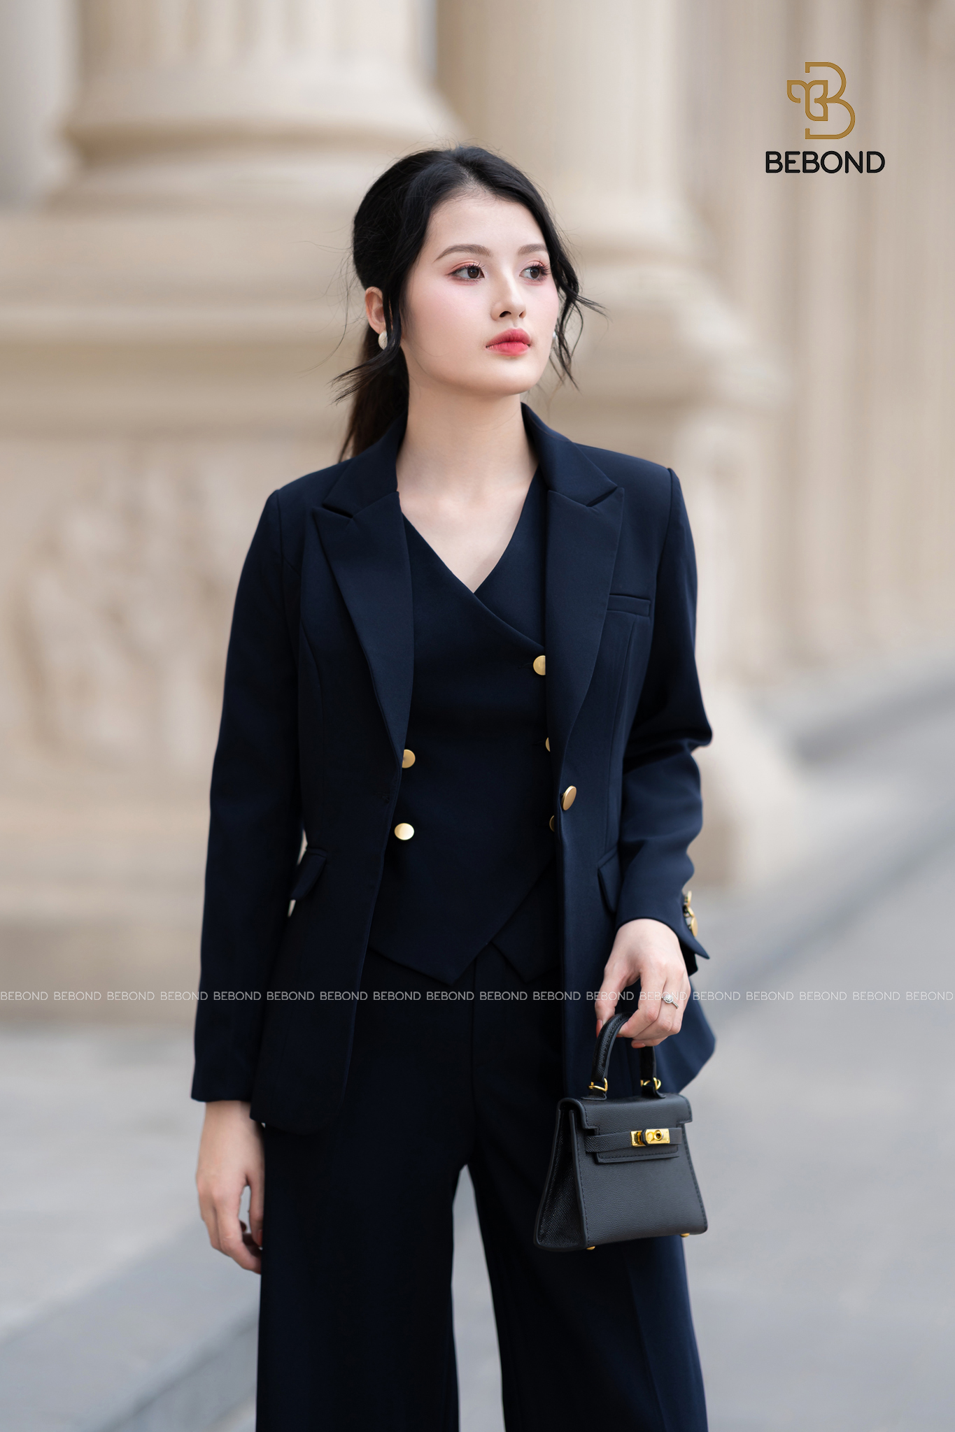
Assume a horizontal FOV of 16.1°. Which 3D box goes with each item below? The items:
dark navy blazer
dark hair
[{"bbox_3d":[-0.022,0.050,3.140,0.475,0.660,0.280,0,3,-4],"label":"dark navy blazer"},{"bbox_3d":[-0.012,-0.365,3.040,0.210,0.295,0.230,-1,3,-27],"label":"dark hair"}]

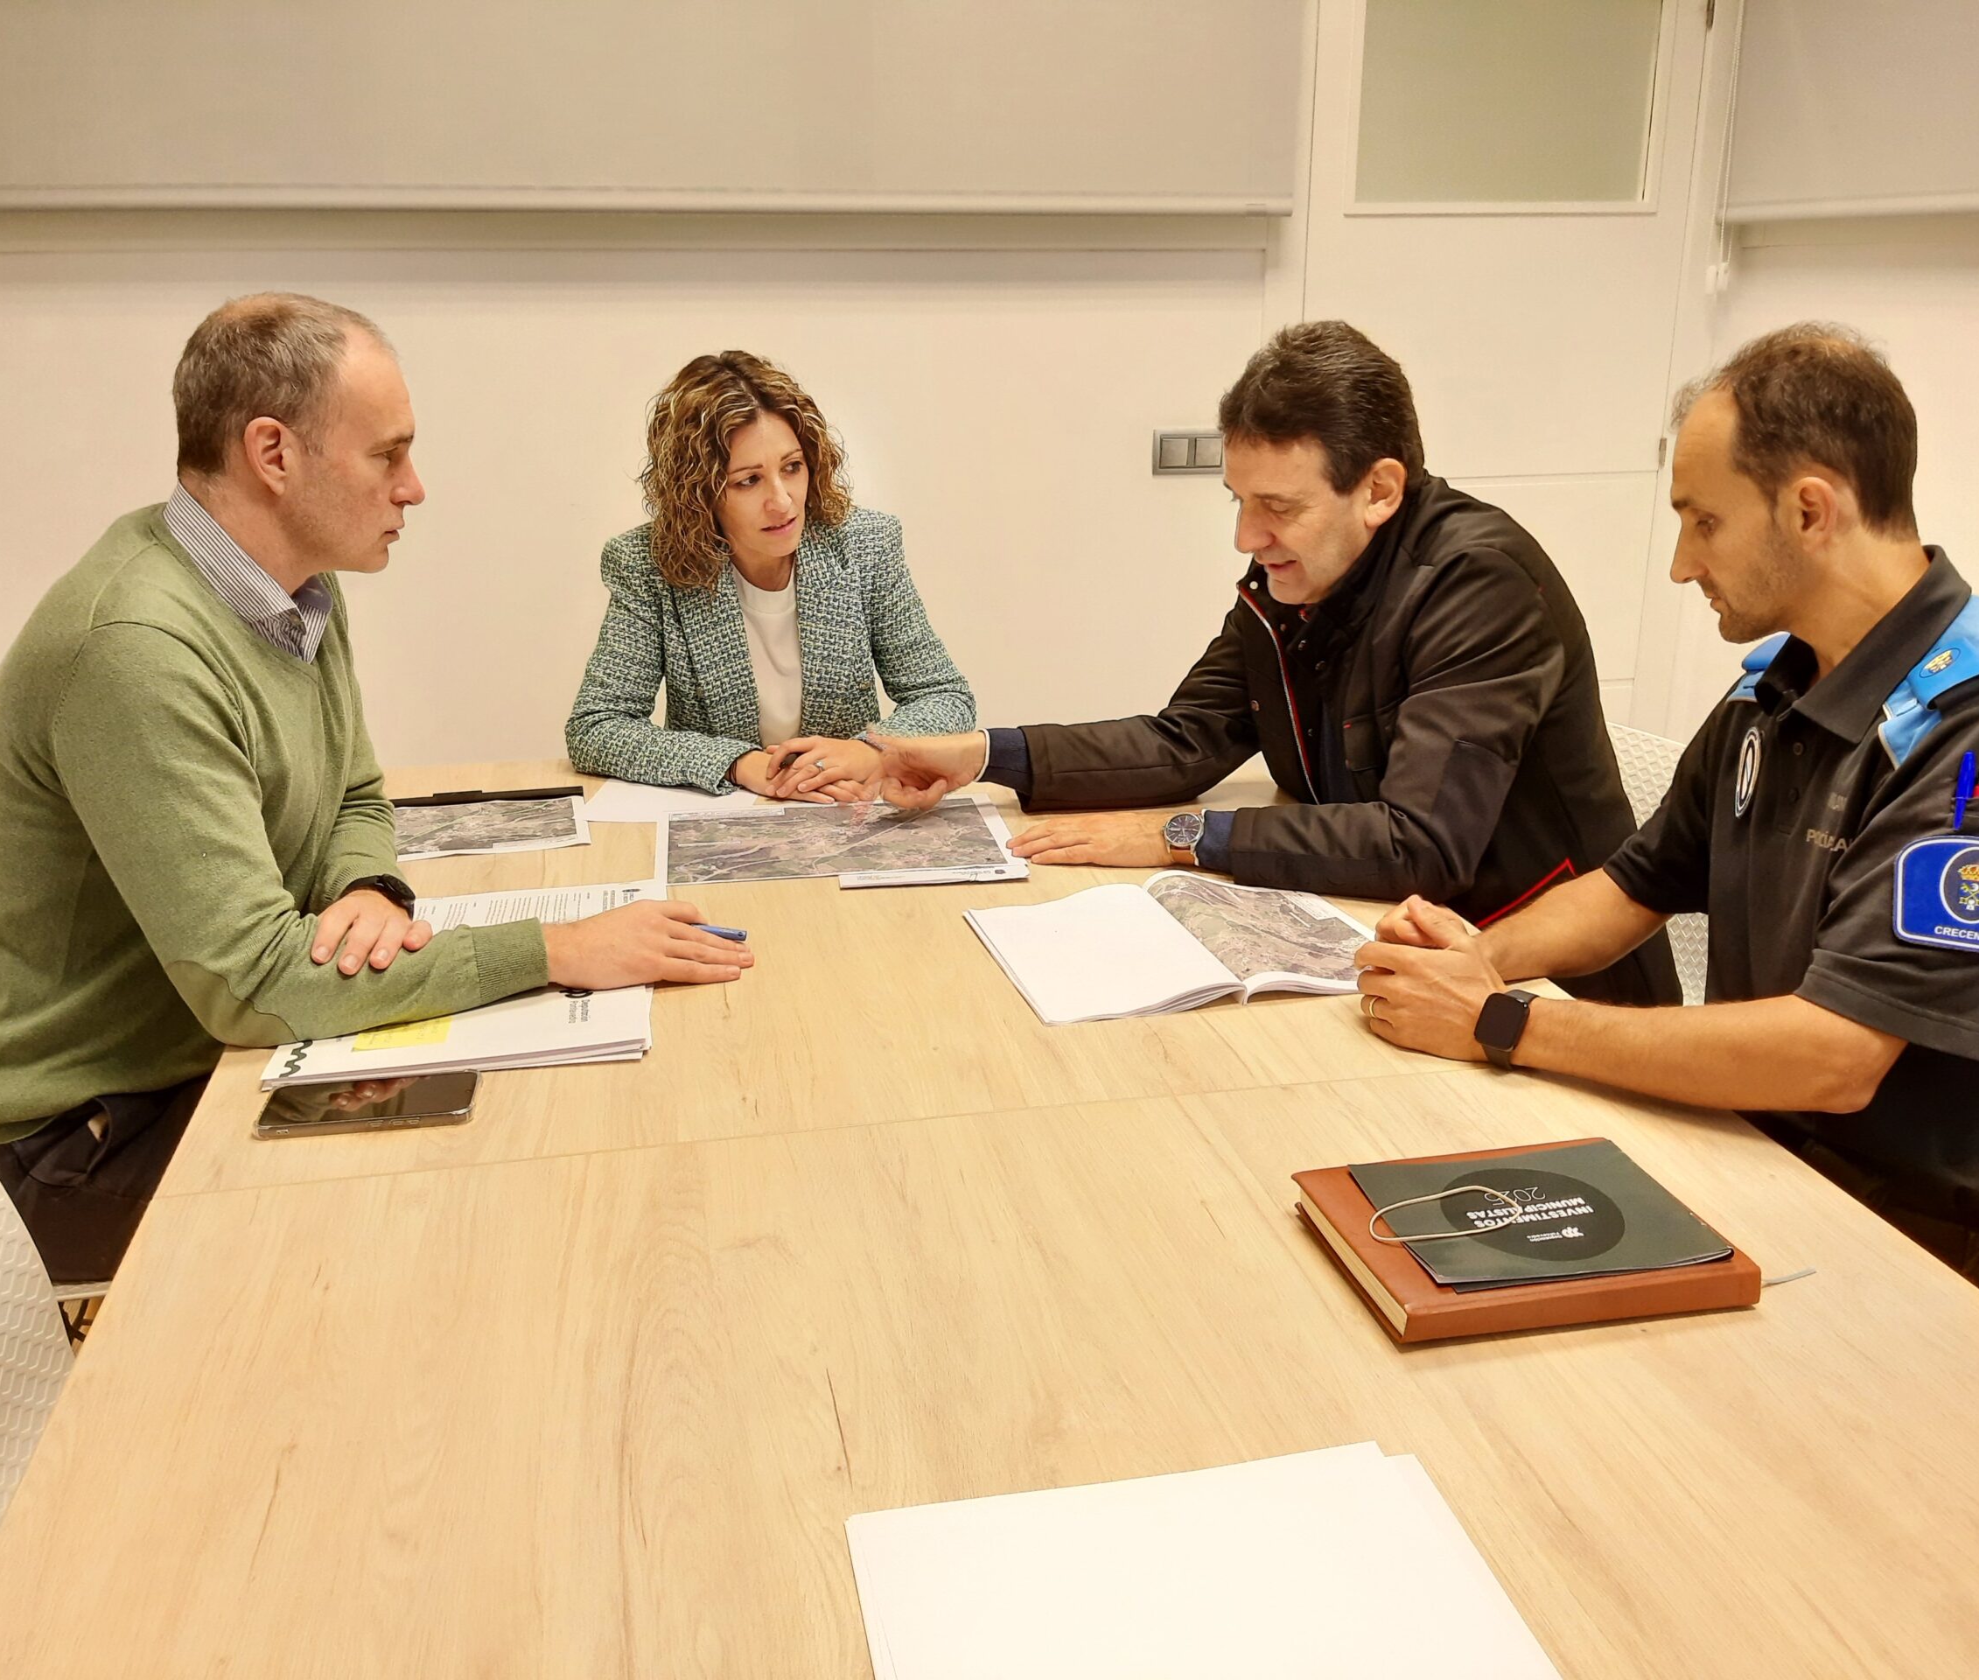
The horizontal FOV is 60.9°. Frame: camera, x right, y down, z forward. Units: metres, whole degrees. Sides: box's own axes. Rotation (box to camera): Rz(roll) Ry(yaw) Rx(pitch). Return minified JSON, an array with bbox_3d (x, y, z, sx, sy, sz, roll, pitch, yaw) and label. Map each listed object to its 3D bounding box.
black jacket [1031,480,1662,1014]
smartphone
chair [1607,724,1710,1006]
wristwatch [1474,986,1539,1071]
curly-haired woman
[{"bbox_3d":[0.371,-0.083,1.917,0.620,0.670,0.530,-4,19,-13],"label":"black jacket"},{"bbox_3d":[-0.483,0.202,1.321,0.156,0.011,0.077,-3,18,-10],"label":"smartphone"},{"bbox_3d":[0.574,0.272,2.182,0.520,0.820,0.470,-4,19,-13],"label":"chair"},{"bbox_3d":[0.419,0.153,1.355,0.042,0.062,0.052,7,-11,20],"label":"wristwatch"},{"bbox_3d":[-0.290,-0.008,2.313,0.510,1.270,0.620,-3,18,-10],"label":"curly-haired woman"}]

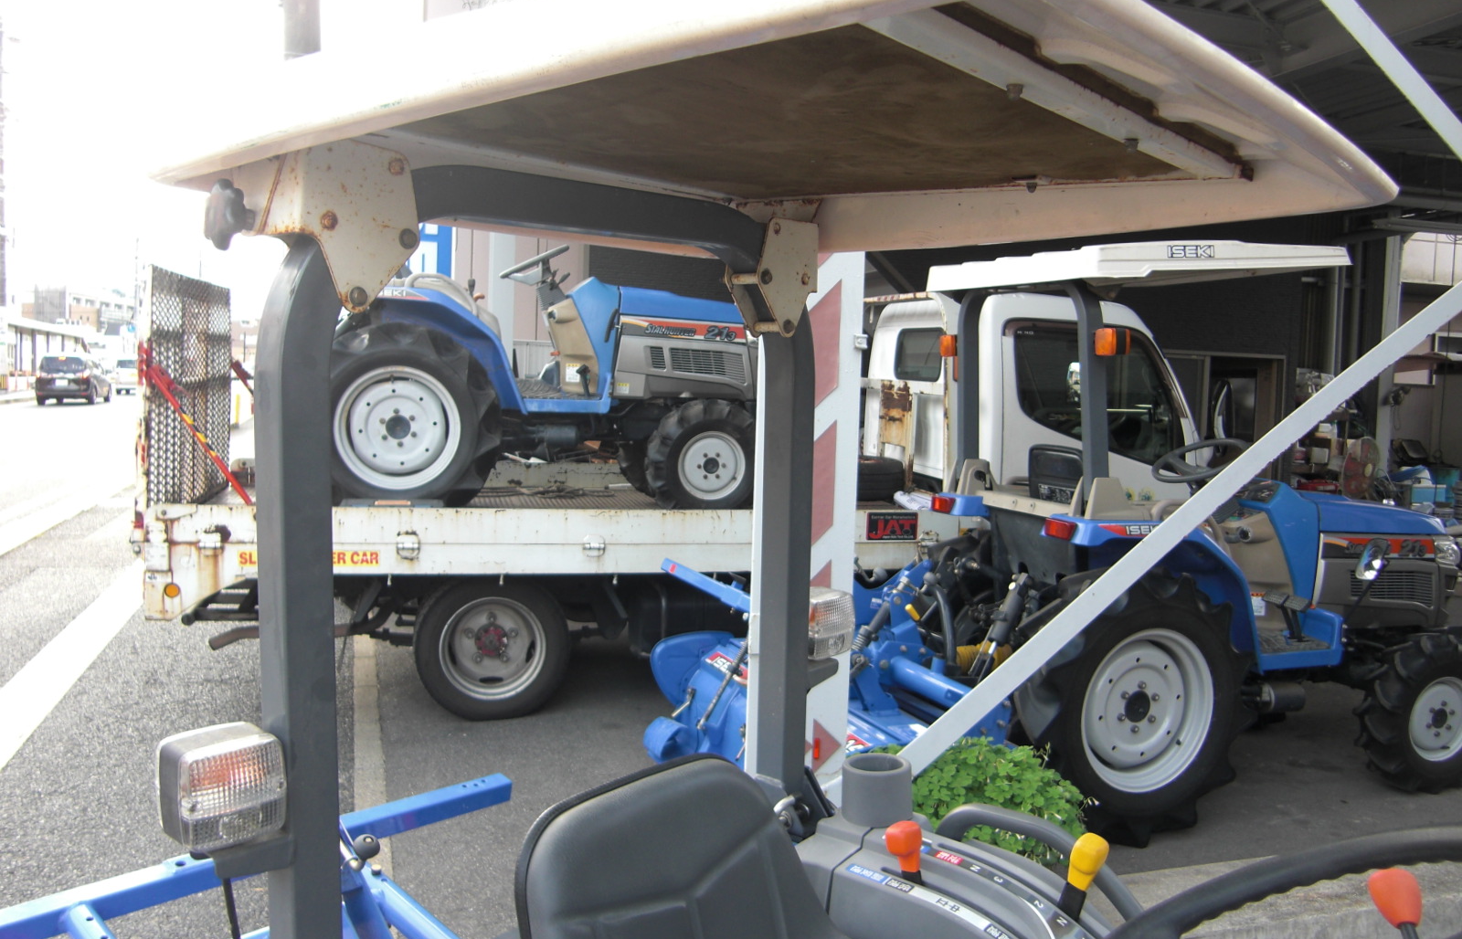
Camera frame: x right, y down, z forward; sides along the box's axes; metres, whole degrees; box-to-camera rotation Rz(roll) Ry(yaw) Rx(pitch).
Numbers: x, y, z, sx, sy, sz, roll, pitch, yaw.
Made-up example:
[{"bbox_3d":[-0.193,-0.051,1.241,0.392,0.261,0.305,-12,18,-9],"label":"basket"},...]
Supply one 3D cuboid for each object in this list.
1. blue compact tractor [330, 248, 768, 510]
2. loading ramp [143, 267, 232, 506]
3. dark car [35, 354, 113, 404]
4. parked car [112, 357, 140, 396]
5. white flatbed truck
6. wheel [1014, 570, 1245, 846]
[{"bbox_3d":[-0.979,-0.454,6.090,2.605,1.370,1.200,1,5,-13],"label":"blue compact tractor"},{"bbox_3d":[-2.573,-0.353,5.634,0.100,1.086,1.700,2,5,-13],"label":"loading ramp"},{"bbox_3d":[-23.300,-3.160,42.100,1.700,1.600,4.350,0,5,-19],"label":"dark car"},{"bbox_3d":[-26.300,-4.140,52.600,1.500,1.600,3.600,0,5,-19],"label":"parked car"},{"bbox_3d":[-0.137,0.045,6.265,5.095,2.060,1.800,1,5,-13],"label":"white flatbed truck"},{"bbox_3d":[1.375,0.807,4.077,0.930,0.930,0.240,0,5,-22],"label":"wheel"}]

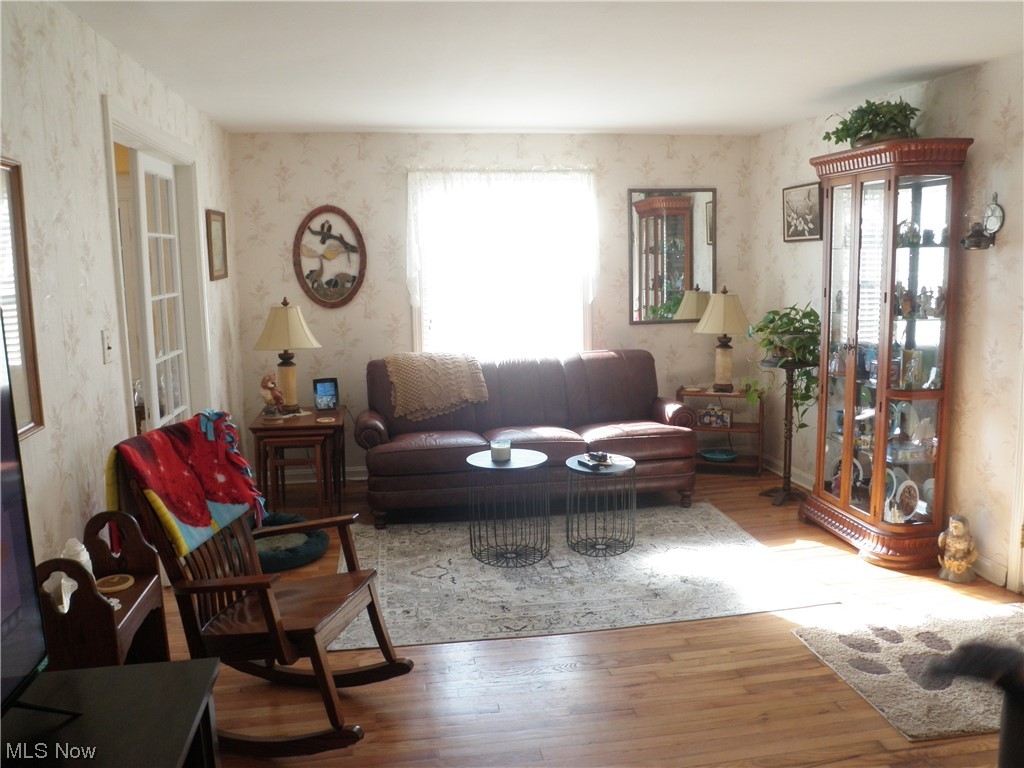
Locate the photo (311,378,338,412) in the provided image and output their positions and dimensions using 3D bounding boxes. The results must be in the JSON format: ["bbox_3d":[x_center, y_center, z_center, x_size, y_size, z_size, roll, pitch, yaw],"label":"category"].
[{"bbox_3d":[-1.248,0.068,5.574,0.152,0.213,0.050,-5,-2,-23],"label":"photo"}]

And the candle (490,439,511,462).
[{"bbox_3d":[-0.058,0.351,4.272,0.097,0.093,0.097,-2,9,-8],"label":"candle"}]

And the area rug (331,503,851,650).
[{"bbox_3d":[0.246,0.912,4.345,2.268,0.012,1.637,-2,8,-8],"label":"area rug"}]

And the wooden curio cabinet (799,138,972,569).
[{"bbox_3d":[1.917,-0.169,4.362,0.408,2.063,0.895,-2,9,-8],"label":"wooden curio cabinet"}]

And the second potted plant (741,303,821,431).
[{"bbox_3d":[1.748,-0.096,5.325,0.520,0.820,0.490,-2,8,-8],"label":"second potted plant"}]

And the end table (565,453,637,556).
[{"bbox_3d":[0.481,0.656,4.476,0.370,0.465,0.370,-2,8,-8],"label":"end table"}]

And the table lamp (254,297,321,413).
[{"bbox_3d":[-1.459,-0.180,5.401,0.418,0.752,0.418,-2,9,-8],"label":"table lamp"}]

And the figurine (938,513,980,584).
[{"bbox_3d":[2.144,0.779,3.989,0.187,0.310,0.170,4,10,33],"label":"figurine"}]

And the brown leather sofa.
[{"bbox_3d":[0.089,0.300,5.301,2.134,0.918,0.966,-2,9,-8],"label":"brown leather sofa"}]

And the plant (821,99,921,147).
[{"bbox_3d":[1.875,-1.302,4.316,0.392,0.236,0.534,-2,9,-8],"label":"plant"}]

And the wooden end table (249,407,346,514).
[{"bbox_3d":[-1.350,0.493,5.384,0.557,0.565,0.675,-2,9,-8],"label":"wooden end table"}]

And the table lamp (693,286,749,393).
[{"bbox_3d":[1.510,-0.313,5.875,0.418,0.738,0.418,-2,9,-8],"label":"table lamp"}]

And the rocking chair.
[{"bbox_3d":[-0.821,0.647,2.772,0.855,1.030,0.600,1,8,11],"label":"rocking chair"}]

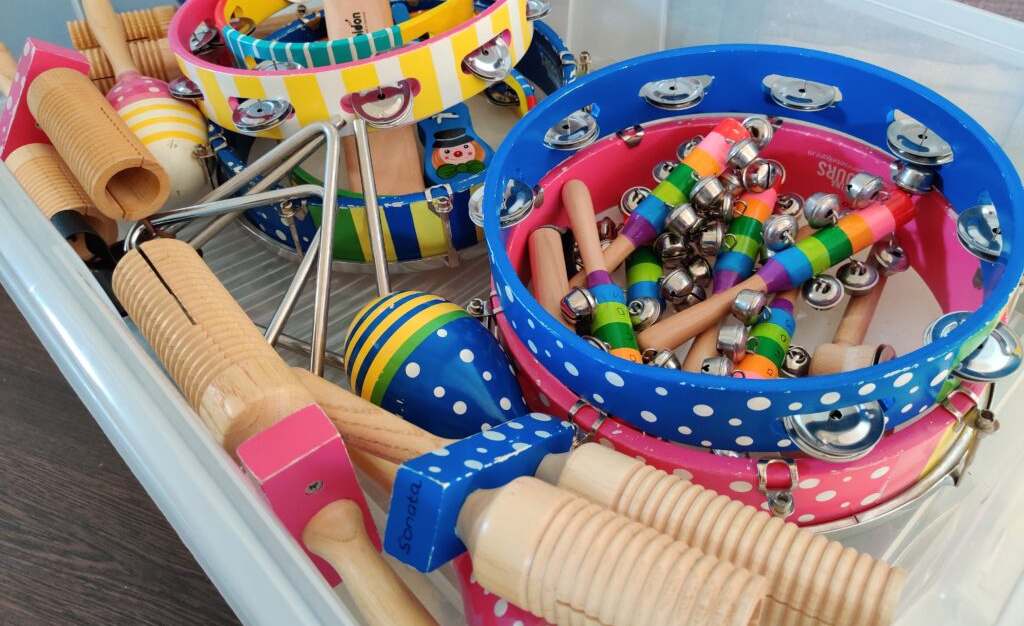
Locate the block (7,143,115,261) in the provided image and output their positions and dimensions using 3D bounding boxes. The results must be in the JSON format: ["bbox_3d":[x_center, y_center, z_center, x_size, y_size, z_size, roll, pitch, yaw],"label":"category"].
[{"bbox_3d":[-0.282,-0.070,0.497,0.041,0.041,0.080,-34,58,-22],"label":"block"}]

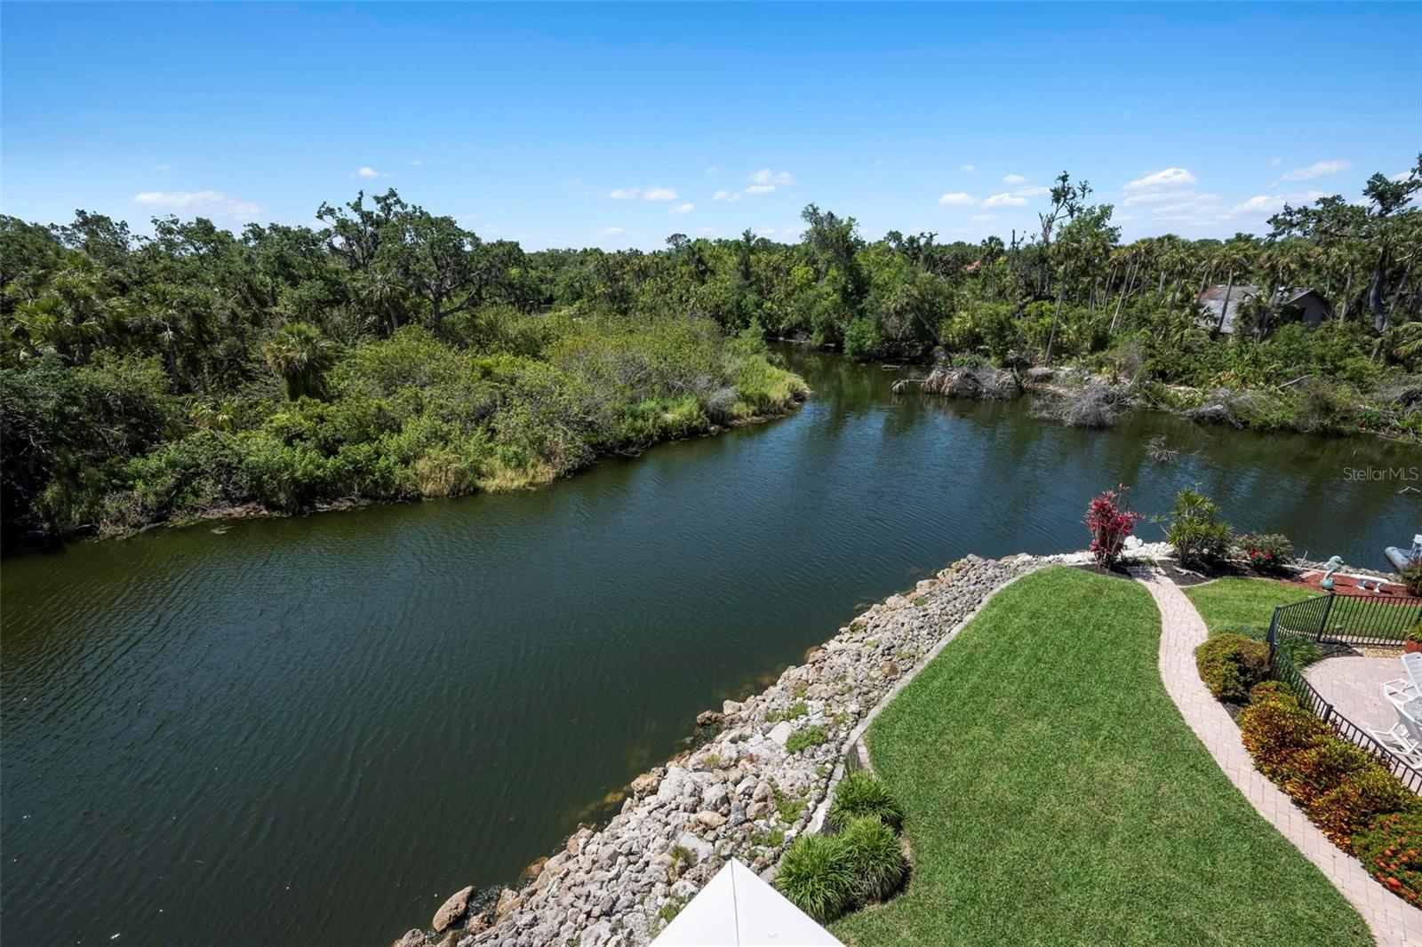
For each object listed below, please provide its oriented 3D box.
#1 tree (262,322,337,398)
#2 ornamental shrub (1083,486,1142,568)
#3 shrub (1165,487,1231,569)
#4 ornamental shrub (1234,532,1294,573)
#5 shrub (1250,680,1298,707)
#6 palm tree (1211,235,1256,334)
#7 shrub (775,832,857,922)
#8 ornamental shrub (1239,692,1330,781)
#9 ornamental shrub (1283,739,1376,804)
[{"bbox_3d":[-23.419,-5.764,36.964,4.100,6.000,4.000,-1,19,0],"label":"tree"},{"bbox_3d":[11.600,1.500,18.150,1.400,2.400,1.350,-1,19,0],"label":"ornamental shrub"},{"bbox_3d":[13.920,1.560,18.100,1.500,2.300,1.400,-1,19,0],"label":"shrub"},{"bbox_3d":[15.760,2.270,18.000,1.250,1.000,1.100,-1,19,0],"label":"ornamental shrub"},{"bbox_3d":[10.850,4.410,12.200,0.780,0.750,0.750,-1,19,0],"label":"shrub"},{"bbox_3d":[39.769,-13.318,49.606,3.400,10.000,3.300,-1,19,0],"label":"palm tree"},{"bbox_3d":[1.460,5.650,8.860,1.130,0.780,1.130,-1,19,0],"label":"shrub"},{"bbox_3d":[10.030,4.580,11.080,1.000,1.050,1.200,-1,19,0],"label":"ornamental shrub"},{"bbox_3d":[10.200,4.970,10.500,1.050,0.850,1.050,-1,19,0],"label":"ornamental shrub"}]

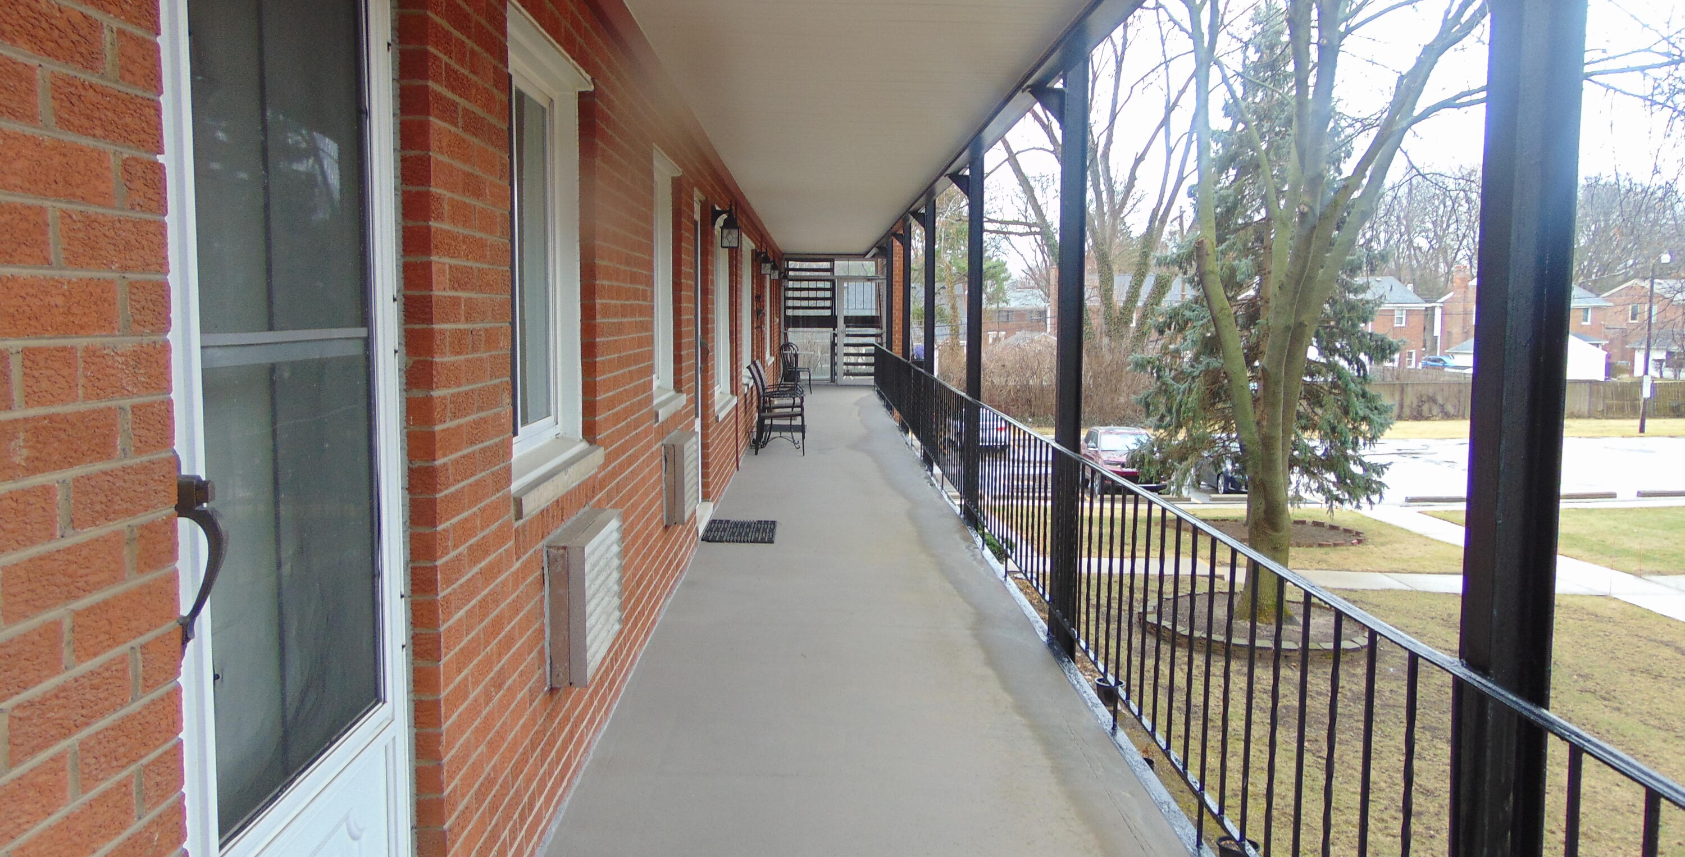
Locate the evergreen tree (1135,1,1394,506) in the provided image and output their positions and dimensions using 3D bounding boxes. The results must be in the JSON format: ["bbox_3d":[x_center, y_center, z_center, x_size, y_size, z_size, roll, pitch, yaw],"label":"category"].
[{"bbox_3d":[9.012,-3.194,25.627,5.600,10.800,5.600,0,6,-1],"label":"evergreen tree"}]

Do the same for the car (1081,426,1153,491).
[{"bbox_3d":[7.302,0.733,32.200,1.850,1.680,4.600,0,6,-1],"label":"car"}]

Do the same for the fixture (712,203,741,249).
[{"bbox_3d":[-0.841,-1.476,8.832,0.200,0.345,0.150,0,6,-1],"label":"fixture"}]

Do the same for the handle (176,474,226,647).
[{"bbox_3d":[-0.825,0.167,1.580,0.070,0.220,0.045,0,6,-1],"label":"handle"}]

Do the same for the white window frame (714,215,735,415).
[{"bbox_3d":[-1.037,-0.965,10.153,0.130,1.540,2.100,0,6,-1],"label":"white window frame"}]

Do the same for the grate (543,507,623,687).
[{"bbox_3d":[-0.777,0.500,3.729,0.110,0.410,0.690,0,6,-1],"label":"grate"}]

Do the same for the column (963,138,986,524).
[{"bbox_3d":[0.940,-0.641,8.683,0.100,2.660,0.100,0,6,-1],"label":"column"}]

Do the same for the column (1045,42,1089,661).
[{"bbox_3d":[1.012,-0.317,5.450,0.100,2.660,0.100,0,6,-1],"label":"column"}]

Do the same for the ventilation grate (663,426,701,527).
[{"bbox_3d":[-0.839,0.249,6.406,0.110,0.415,0.690,0,6,-1],"label":"ventilation grate"}]

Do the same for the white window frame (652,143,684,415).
[{"bbox_3d":[-0.943,-0.728,6.168,0.130,1.250,1.180,0,6,-1],"label":"white window frame"}]

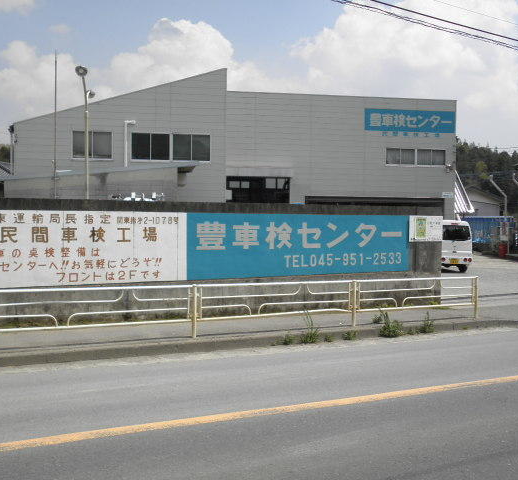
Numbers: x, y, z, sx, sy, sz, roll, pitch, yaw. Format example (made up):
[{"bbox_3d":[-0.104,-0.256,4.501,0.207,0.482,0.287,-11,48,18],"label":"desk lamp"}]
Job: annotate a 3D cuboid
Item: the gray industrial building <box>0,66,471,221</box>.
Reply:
[{"bbox_3d":[-0.001,-3.515,38.101,23.500,8.800,13.500,0,1,-10],"label":"gray industrial building"}]

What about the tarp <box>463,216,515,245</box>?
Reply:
[{"bbox_3d":[15.708,-0.653,48.300,3.700,1.950,0.400,1,1,8],"label":"tarp"}]

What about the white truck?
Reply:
[{"bbox_3d":[6.548,0.221,26.312,1.475,1.880,3.400,0,1,-12],"label":"white truck"}]

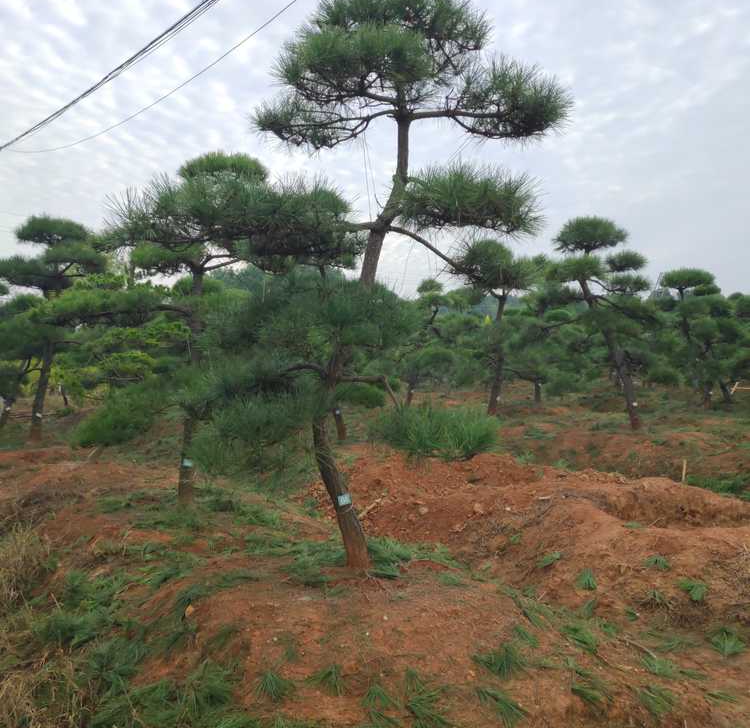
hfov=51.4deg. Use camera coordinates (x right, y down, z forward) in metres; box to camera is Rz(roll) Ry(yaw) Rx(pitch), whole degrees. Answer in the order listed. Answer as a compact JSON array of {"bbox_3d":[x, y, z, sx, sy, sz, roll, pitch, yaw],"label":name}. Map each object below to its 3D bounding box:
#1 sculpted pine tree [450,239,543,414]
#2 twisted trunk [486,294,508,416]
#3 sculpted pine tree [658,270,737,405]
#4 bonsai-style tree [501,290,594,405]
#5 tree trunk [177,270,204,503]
[{"bbox_3d":[2.118,-0.654,13.600,1.556,2.977,1.500,0,1,0],"label":"sculpted pine tree"},{"bbox_3d":[2.136,-0.148,13.600,0.384,2.127,0.300,0,1,0],"label":"twisted trunk"},{"bbox_3d":[6.719,-0.550,16.200,1.612,2.780,1.500,0,1,0],"label":"sculpted pine tree"},{"bbox_3d":[3.428,-0.328,15.500,1.735,2.275,1.500,0,1,0],"label":"bonsai-style tree"},{"bbox_3d":[-1.514,0.185,6.400,0.230,1.904,0.200,0,1,0],"label":"tree trunk"}]

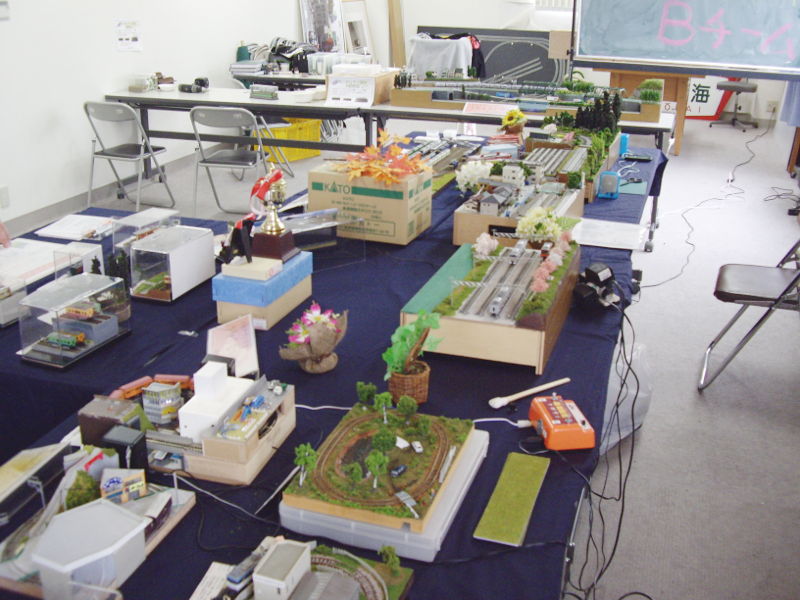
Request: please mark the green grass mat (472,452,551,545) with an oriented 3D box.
[{"bbox_3d":[0.182,0.307,1.384,0.068,0.007,0.253,7,21,16],"label":"green grass mat"}]

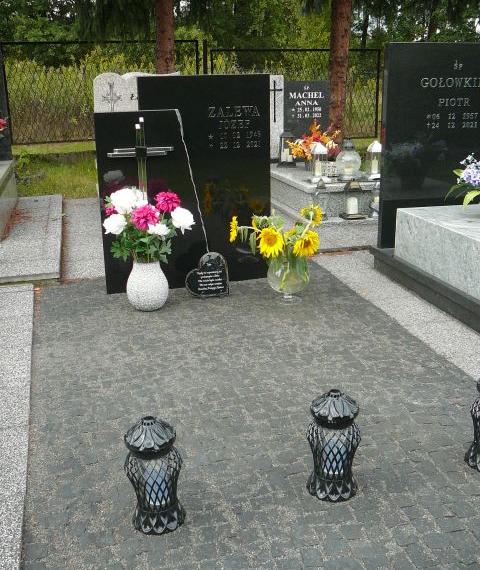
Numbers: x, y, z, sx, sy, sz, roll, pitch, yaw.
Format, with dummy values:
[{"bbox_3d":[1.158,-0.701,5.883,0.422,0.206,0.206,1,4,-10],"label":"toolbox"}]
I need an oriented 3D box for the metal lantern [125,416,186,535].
[{"bbox_3d":[-0.259,0.579,1.978,0.170,0.382,0.170,-6,19,-15],"label":"metal lantern"}]

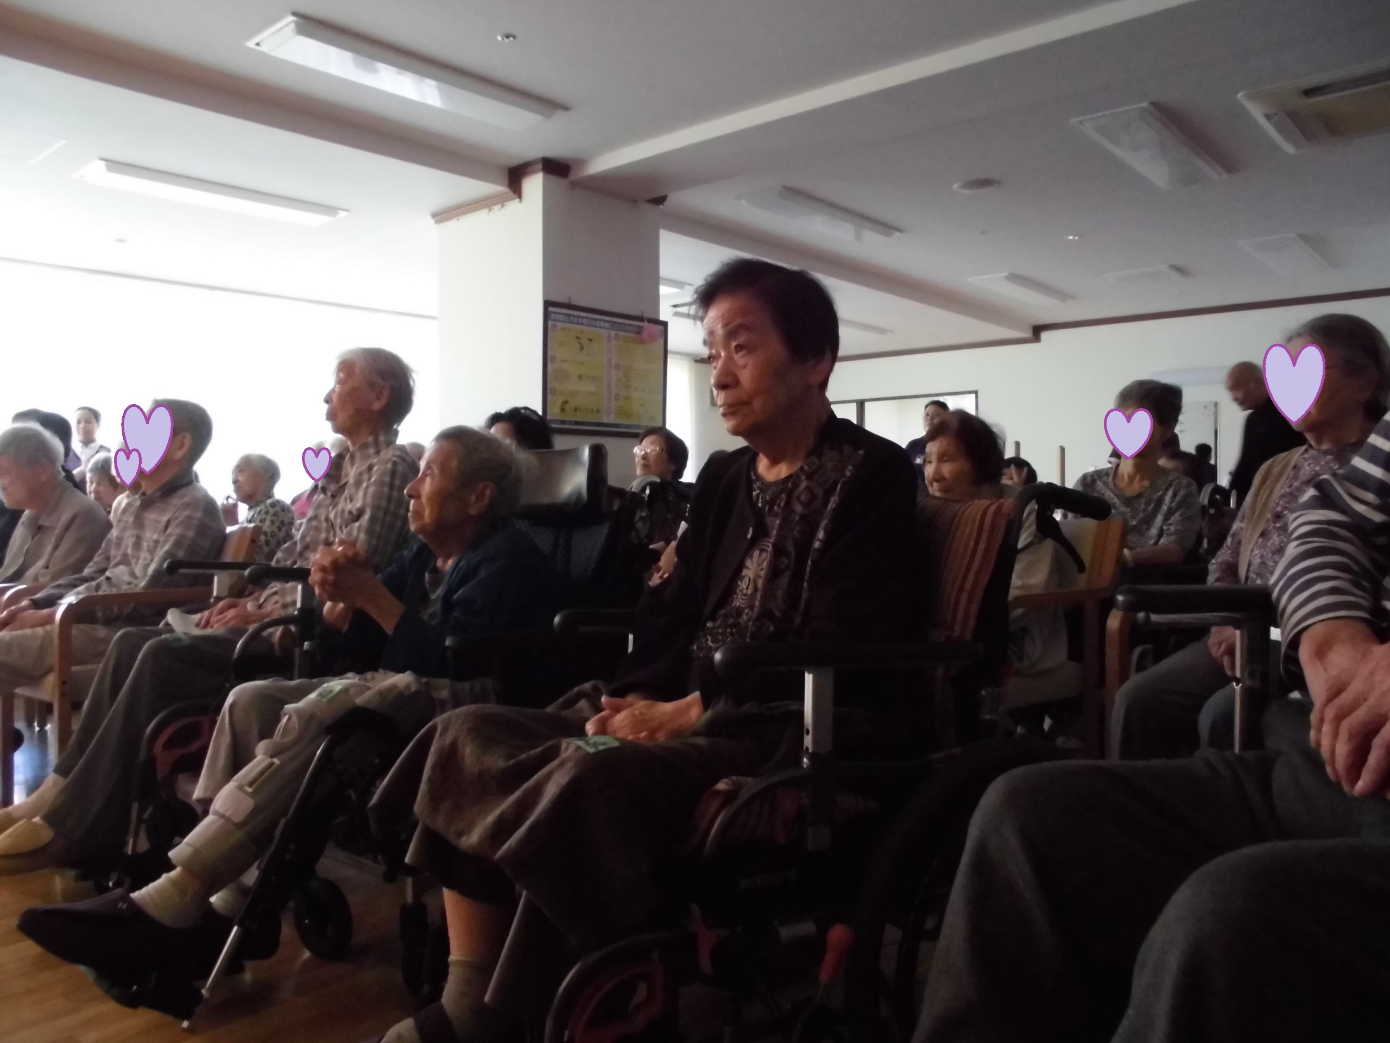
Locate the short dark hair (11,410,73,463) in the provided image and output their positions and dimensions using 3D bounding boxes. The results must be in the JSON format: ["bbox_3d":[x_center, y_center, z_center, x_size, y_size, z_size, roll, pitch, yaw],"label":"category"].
[{"bbox_3d":[-2.127,-0.264,3.400,0.200,0.200,0.170,-2,2,-38],"label":"short dark hair"}]

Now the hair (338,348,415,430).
[{"bbox_3d":[-0.757,-0.313,2.480,0.190,0.195,0.170,-1,2,-25],"label":"hair"}]

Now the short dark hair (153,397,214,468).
[{"bbox_3d":[-1.327,-0.232,2.700,0.180,0.172,0.160,-2,2,-38],"label":"short dark hair"}]

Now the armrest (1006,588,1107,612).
[{"bbox_3d":[0.845,0.182,2.420,0.450,0.045,0.060,-2,3,-44],"label":"armrest"}]

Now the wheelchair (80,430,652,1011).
[{"bbox_3d":[-0.545,0.302,2.045,1.100,0.960,0.600,-2,3,-40],"label":"wheelchair"}]

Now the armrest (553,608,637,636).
[{"bbox_3d":[-0.047,0.141,1.513,0.340,0.040,0.055,2,0,-33],"label":"armrest"}]

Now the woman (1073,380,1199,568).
[{"bbox_3d":[1.174,0.178,2.926,0.480,1.140,0.720,2,3,40],"label":"woman"}]

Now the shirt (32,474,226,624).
[{"bbox_3d":[-1.456,0.083,2.700,0.420,0.420,0.440,-2,3,-43],"label":"shirt"}]

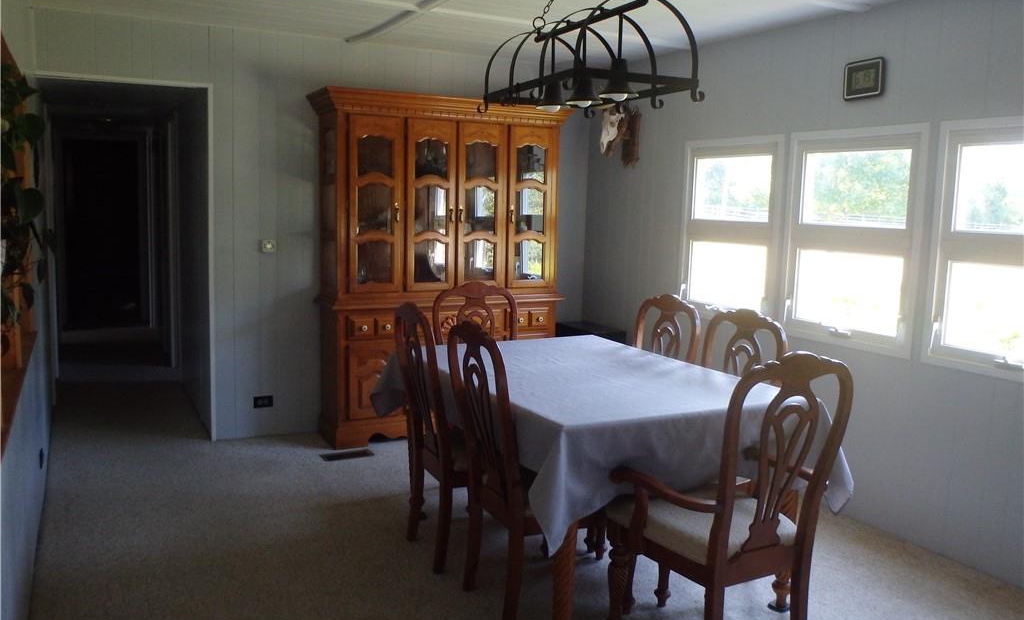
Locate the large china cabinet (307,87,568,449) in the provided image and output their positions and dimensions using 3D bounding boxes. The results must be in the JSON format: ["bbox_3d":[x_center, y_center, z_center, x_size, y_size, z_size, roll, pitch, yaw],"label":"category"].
[{"bbox_3d":[-0.421,-0.246,5.112,1.571,2.021,0.444,-2,8,-27],"label":"large china cabinet"}]

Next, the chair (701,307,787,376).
[{"bbox_3d":[0.696,0.514,3.247,0.606,1.029,0.494,-2,8,-27],"label":"chair"}]

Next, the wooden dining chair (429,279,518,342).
[{"bbox_3d":[-0.088,0.393,4.065,0.550,1.029,0.613,-2,8,-27],"label":"wooden dining chair"}]

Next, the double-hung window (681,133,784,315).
[{"bbox_3d":[1.195,-0.433,4.585,0.078,1.008,0.771,-2,8,-27],"label":"double-hung window"}]

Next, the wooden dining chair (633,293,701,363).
[{"bbox_3d":[0.458,0.451,3.704,0.606,1.029,0.493,-2,8,-27],"label":"wooden dining chair"}]

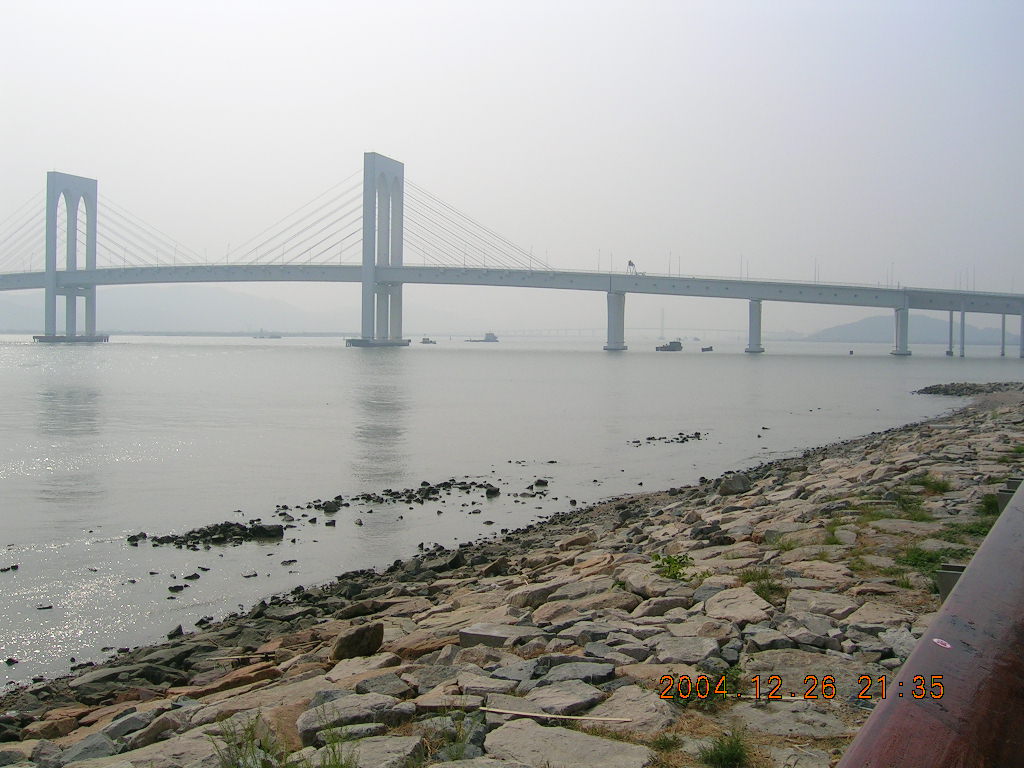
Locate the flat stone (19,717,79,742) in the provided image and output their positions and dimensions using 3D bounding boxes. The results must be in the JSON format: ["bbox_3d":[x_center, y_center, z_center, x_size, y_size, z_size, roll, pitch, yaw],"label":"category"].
[{"bbox_3d":[-4.340,3.236,9.706,0.425,0.145,0.312,-8,-3,-10],"label":"flat stone"}]

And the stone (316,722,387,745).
[{"bbox_3d":[-1.016,2.265,6.590,0.426,0.140,0.270,-6,-1,-9],"label":"stone"}]

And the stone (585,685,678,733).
[{"bbox_3d":[0.685,1.877,5.992,0.389,0.119,0.389,-6,4,-40],"label":"stone"}]

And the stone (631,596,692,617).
[{"bbox_3d":[1.371,2.069,9.483,0.544,0.160,0.360,-5,-1,8],"label":"stone"}]

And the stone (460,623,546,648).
[{"bbox_3d":[-0.050,2.271,9.195,0.692,0.200,0.407,-6,-1,19],"label":"stone"}]

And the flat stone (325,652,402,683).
[{"bbox_3d":[-1.301,2.470,9.042,0.634,0.136,0.430,-7,-3,-18],"label":"flat stone"}]

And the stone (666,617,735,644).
[{"bbox_3d":[1.409,1.844,7.763,0.425,0.128,0.351,-4,3,-10],"label":"stone"}]

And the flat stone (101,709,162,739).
[{"bbox_3d":[-3.262,2.910,8.889,0.502,0.136,0.349,-7,-3,-20],"label":"flat stone"}]

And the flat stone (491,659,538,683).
[{"bbox_3d":[0.021,2.152,7.682,0.346,0.110,0.343,-5,-1,0],"label":"flat stone"}]

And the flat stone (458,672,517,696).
[{"bbox_3d":[-0.174,2.173,7.392,0.361,0.120,0.232,-5,-1,-16],"label":"flat stone"}]

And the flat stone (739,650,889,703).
[{"bbox_3d":[1.959,1.940,6.720,0.831,0.160,0.920,-4,0,16],"label":"flat stone"}]

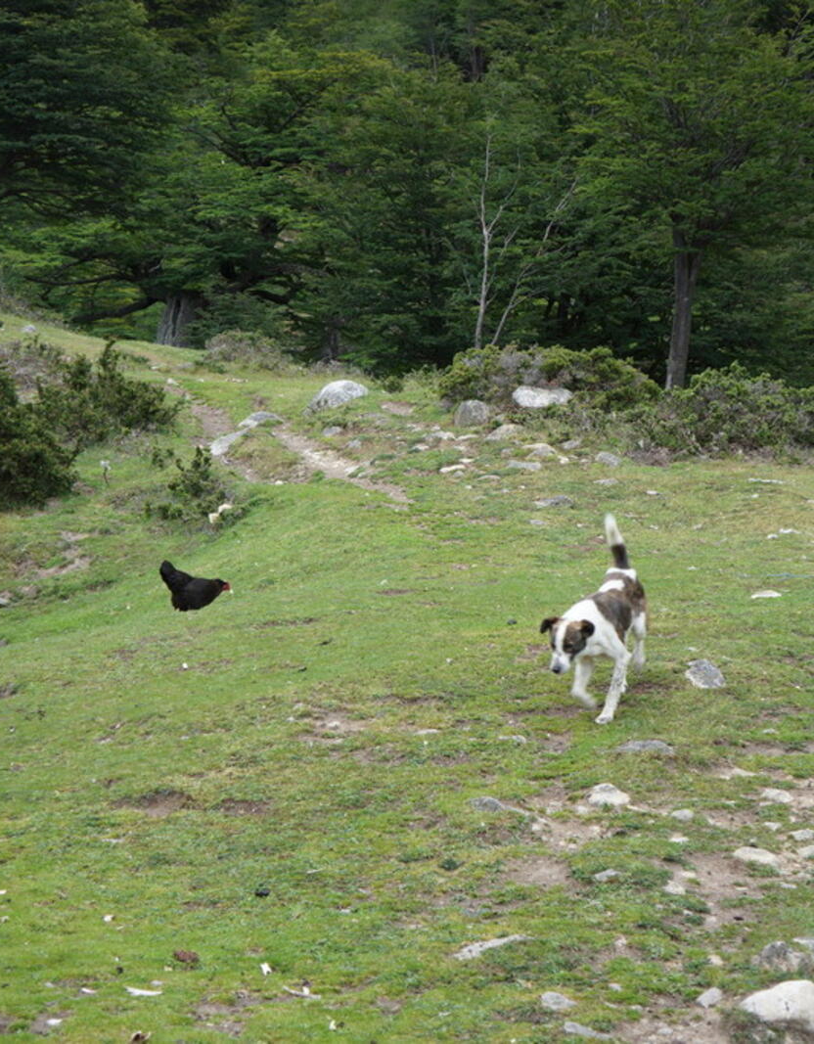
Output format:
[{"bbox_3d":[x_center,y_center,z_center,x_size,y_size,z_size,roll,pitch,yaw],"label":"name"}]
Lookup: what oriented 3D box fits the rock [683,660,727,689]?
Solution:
[{"bbox_3d":[1.233,0.630,10.800,0.170,0.100,0.140,0,4,7],"label":"rock"}]

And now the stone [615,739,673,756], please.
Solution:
[{"bbox_3d":[0.859,0.810,9.400,0.200,0.050,0.160,0,4,5],"label":"stone"}]

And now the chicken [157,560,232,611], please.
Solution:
[{"bbox_3d":[-1.200,0.367,14.800,0.420,0.310,0.200,1,3,12],"label":"chicken"}]

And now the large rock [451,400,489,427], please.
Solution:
[{"bbox_3d":[0.554,-0.933,22.500,0.330,0.220,0.280,0,4,1],"label":"large rock"}]

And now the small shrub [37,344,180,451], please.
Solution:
[{"bbox_3d":[-2.860,-1.194,25.000,1.330,0.968,1.200,0,2,0],"label":"small shrub"}]

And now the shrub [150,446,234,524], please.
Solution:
[{"bbox_3d":[-1.526,-0.260,18.500,0.580,0.530,0.520,0,4,-5],"label":"shrub"}]

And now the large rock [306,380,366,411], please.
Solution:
[{"bbox_3d":[-0.655,-1.188,24.500,0.580,0.280,0.420,0,4,-2],"label":"large rock"}]

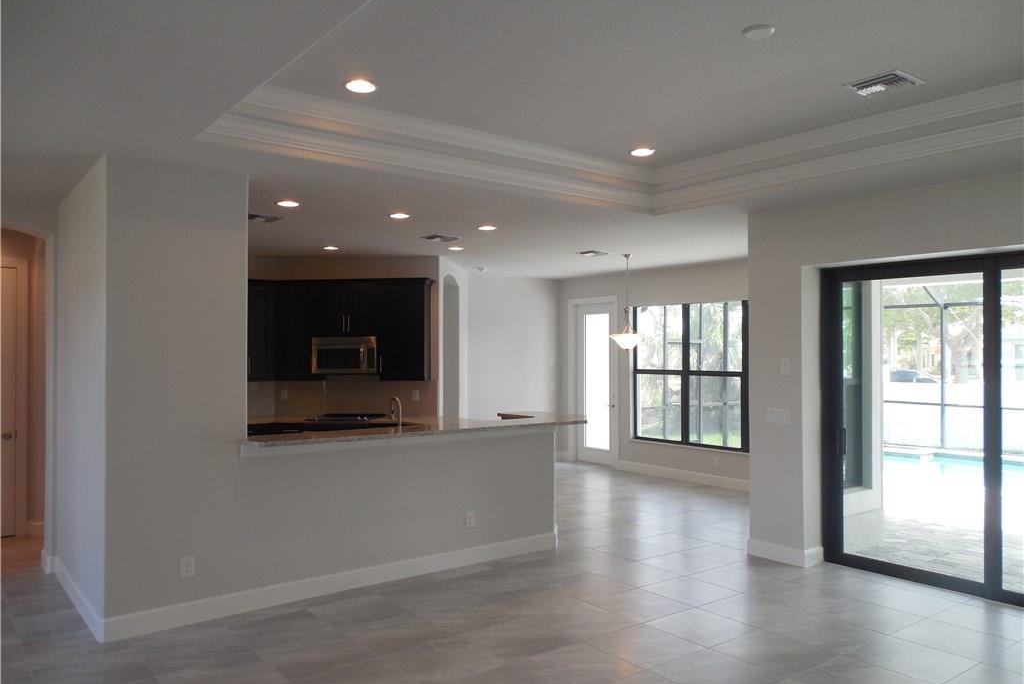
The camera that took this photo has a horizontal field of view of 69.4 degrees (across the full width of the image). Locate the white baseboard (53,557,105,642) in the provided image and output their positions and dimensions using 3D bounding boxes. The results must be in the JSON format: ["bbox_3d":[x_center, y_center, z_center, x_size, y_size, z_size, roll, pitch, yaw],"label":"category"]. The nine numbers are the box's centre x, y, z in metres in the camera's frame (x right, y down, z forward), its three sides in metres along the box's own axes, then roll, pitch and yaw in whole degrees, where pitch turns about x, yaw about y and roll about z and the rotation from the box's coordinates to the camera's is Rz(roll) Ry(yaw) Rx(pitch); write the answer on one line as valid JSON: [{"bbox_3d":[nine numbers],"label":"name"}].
[{"bbox_3d":[-2.926,1.688,4.963,0.021,0.139,1.749,1,-1,-38],"label":"white baseboard"}]

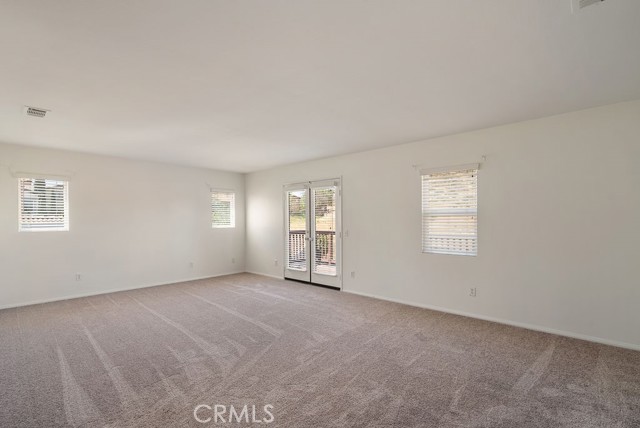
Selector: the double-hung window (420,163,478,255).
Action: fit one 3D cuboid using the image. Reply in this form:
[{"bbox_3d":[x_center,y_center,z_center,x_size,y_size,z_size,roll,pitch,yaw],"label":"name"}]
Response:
[{"bbox_3d":[1.772,-0.043,3.925,0.746,1.200,0.100,-1,-2,41],"label":"double-hung window"}]

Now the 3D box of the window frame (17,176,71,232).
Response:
[{"bbox_3d":[-4.339,-0.144,4.495,0.100,0.860,0.584,-1,-2,43],"label":"window frame"}]

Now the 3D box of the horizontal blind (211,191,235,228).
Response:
[{"bbox_3d":[-2.267,-0.115,6.699,0.100,0.890,0.614,-1,-2,43],"label":"horizontal blind"}]

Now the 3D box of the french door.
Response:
[{"bbox_3d":[-0.175,0.385,5.645,1.514,2.040,0.120,-1,-2,41],"label":"french door"}]

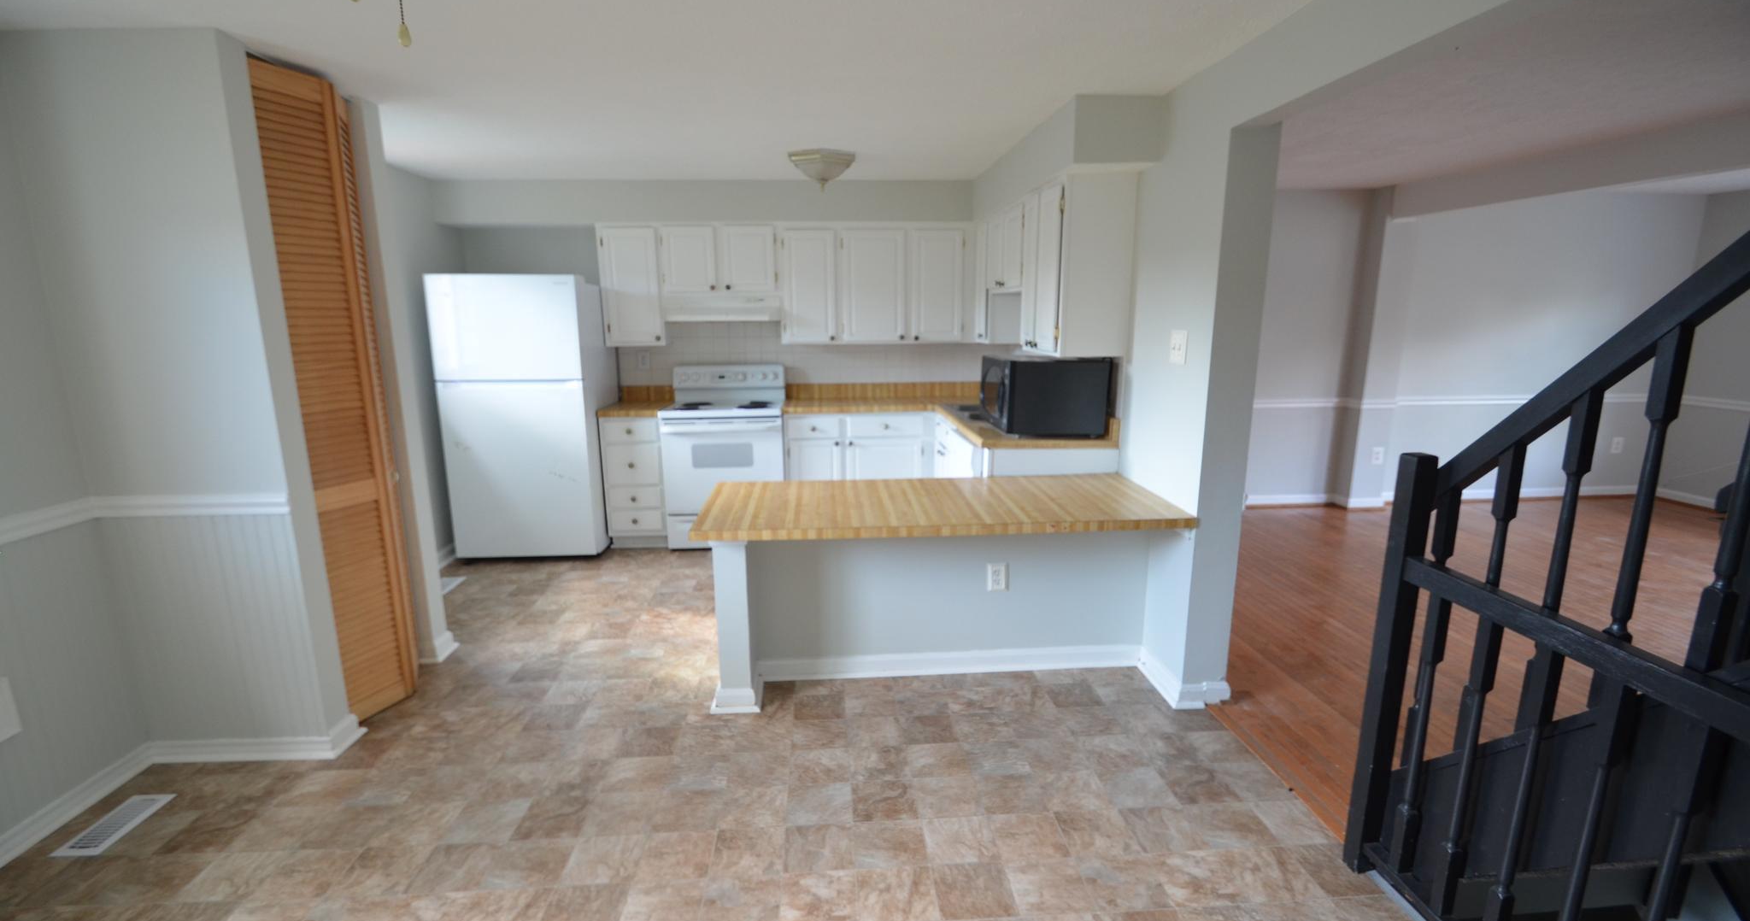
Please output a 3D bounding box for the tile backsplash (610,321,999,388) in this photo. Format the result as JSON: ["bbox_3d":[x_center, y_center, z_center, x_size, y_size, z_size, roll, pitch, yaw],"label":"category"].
[{"bbox_3d":[-0.427,-0.765,5.179,2.744,0.441,0.025,-1,11,-4],"label":"tile backsplash"}]

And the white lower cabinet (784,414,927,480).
[{"bbox_3d":[-0.130,0.046,5.024,0.941,0.818,0.614,-1,11,-4],"label":"white lower cabinet"}]

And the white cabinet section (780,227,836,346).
[{"bbox_3d":[-0.439,-1.166,4.892,0.369,0.731,0.310,-1,12,-4],"label":"white cabinet section"}]

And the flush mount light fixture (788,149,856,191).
[{"bbox_3d":[-0.273,-1.511,3.796,0.355,0.181,0.355,-1,11,-4],"label":"flush mount light fixture"}]

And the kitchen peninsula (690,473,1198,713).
[{"bbox_3d":[0.245,0.539,3.033,1.827,0.777,0.736,-1,11,-4],"label":"kitchen peninsula"}]

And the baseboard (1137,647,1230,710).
[{"bbox_3d":[1.258,0.884,3.000,0.215,0.102,0.367,-1,11,-4],"label":"baseboard"}]

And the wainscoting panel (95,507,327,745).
[{"bbox_3d":[-2.214,0.574,2.460,0.598,0.823,0.020,-1,11,-4],"label":"wainscoting panel"}]

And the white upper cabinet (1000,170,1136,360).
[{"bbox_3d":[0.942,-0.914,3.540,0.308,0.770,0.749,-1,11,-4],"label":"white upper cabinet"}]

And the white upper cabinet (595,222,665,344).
[{"bbox_3d":[-1.574,-1.161,4.860,0.396,0.770,0.325,-1,11,-4],"label":"white upper cabinet"}]

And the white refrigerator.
[{"bbox_3d":[-2.167,-0.271,4.696,0.834,1.746,0.751,-1,11,-4],"label":"white refrigerator"}]

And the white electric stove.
[{"bbox_3d":[-0.988,-0.035,4.901,0.760,1.170,0.682,-1,11,-4],"label":"white electric stove"}]

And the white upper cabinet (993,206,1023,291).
[{"bbox_3d":[0.885,-1.174,4.048,0.333,0.445,0.795,-1,11,-4],"label":"white upper cabinet"}]

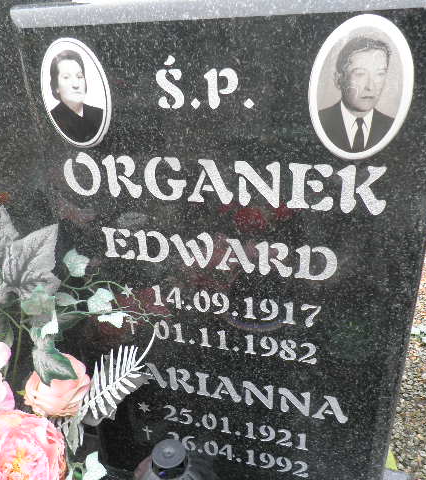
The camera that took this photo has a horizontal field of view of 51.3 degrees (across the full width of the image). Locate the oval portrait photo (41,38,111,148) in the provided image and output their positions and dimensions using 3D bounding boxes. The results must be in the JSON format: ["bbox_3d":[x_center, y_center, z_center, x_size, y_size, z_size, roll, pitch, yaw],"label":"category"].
[{"bbox_3d":[-0.199,-0.207,0.636,0.111,0.152,0.011,5,27,15],"label":"oval portrait photo"}]

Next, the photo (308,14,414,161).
[{"bbox_3d":[0.175,-0.176,0.530,0.119,0.167,0.011,5,27,15],"label":"photo"}]

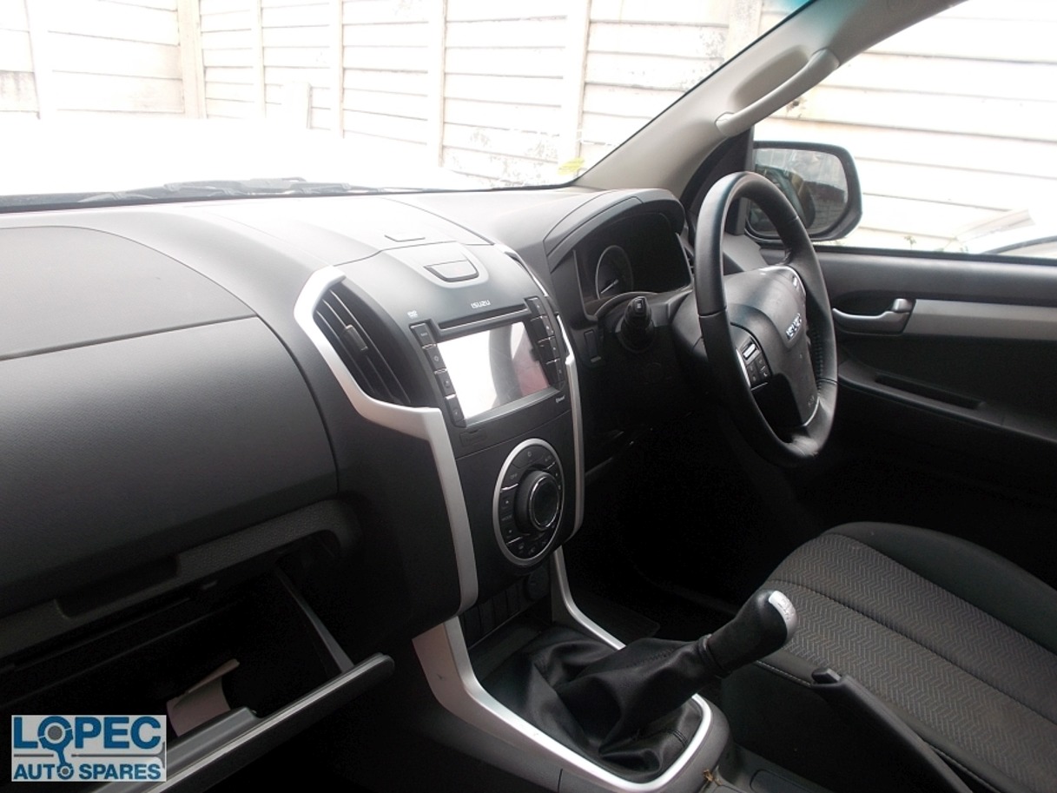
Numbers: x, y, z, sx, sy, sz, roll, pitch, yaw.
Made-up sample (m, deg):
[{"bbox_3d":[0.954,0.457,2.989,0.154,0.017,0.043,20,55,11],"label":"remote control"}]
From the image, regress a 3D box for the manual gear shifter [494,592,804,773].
[{"bbox_3d":[0.118,0.243,0.816,0.304,0.222,0.156,19,24,33],"label":"manual gear shifter"}]

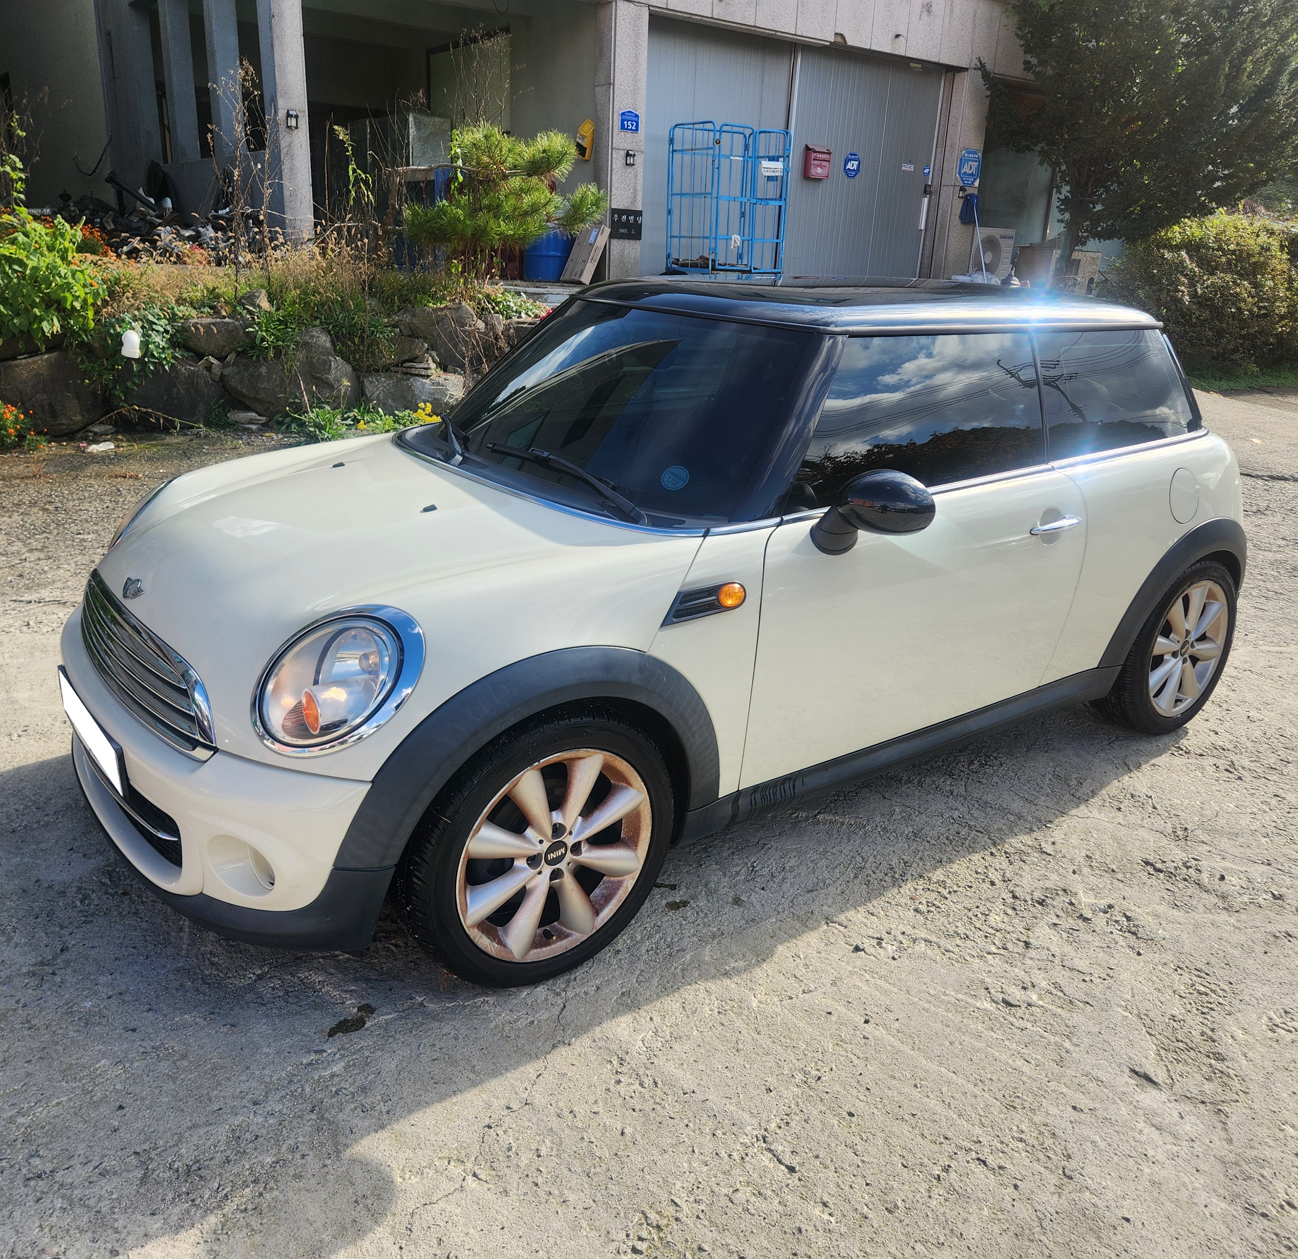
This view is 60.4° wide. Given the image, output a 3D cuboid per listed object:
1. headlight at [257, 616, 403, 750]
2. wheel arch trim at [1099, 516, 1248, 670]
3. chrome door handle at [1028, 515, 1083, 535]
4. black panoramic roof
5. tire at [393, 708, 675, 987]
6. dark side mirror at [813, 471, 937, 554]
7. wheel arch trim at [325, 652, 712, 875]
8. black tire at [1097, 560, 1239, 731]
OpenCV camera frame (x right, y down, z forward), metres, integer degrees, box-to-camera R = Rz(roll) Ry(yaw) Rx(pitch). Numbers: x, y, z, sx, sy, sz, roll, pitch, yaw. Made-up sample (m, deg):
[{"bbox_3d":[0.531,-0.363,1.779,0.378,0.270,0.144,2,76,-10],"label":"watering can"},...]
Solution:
[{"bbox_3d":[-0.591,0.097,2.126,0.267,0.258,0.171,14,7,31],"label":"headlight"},{"bbox_3d":[1.729,-0.175,3.658,0.940,0.430,0.160,-12,23,-35],"label":"wheel arch trim"},{"bbox_3d":[1.128,-0.284,3.070,0.215,0.040,0.050,-12,23,-35],"label":"chrome door handle"},{"bbox_3d":[0.703,-1.030,3.552,1.620,0.115,1.180,-12,23,-35],"label":"black panoramic roof"},{"bbox_3d":[-0.240,0.448,2.401,0.615,0.615,0.208,-12,23,-35],"label":"tire"},{"bbox_3d":[0.504,-0.254,2.547,0.160,0.190,0.225,-12,23,-35],"label":"dark side mirror"},{"bbox_3d":[-0.223,0.237,2.261,0.880,0.430,0.130,-12,23,-35],"label":"wheel arch trim"},{"bbox_3d":[1.751,0.037,3.798,0.615,0.615,0.208,-12,23,-35],"label":"black tire"}]

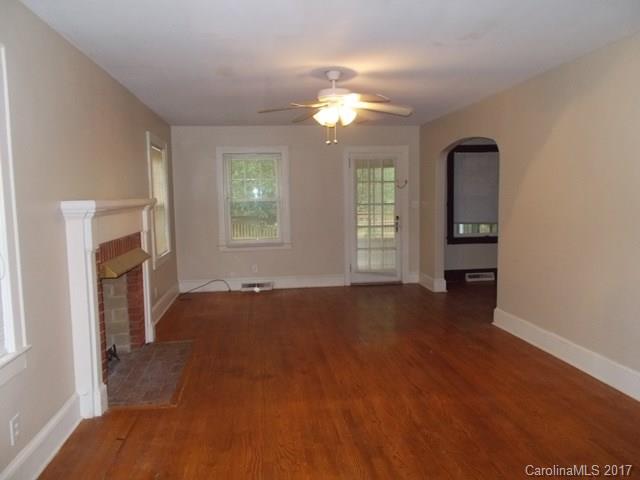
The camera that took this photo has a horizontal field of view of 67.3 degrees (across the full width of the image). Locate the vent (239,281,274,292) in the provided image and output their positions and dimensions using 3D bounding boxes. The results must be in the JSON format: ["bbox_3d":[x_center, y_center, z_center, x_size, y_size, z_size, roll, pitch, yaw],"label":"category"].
[{"bbox_3d":[-0.948,0.703,7.218,0.474,0.125,0.070,-2,5,-7],"label":"vent"}]

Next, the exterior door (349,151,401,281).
[{"bbox_3d":[0.865,-0.315,7.433,0.842,2.020,0.050,-2,5,-7],"label":"exterior door"}]

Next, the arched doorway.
[{"bbox_3d":[1.838,-0.190,5.974,0.155,2.038,1.795,-2,5,-7],"label":"arched doorway"}]

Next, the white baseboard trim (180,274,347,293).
[{"bbox_3d":[-0.847,0.665,7.267,2.505,0.187,0.022,-2,5,-7],"label":"white baseboard trim"}]

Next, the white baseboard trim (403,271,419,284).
[{"bbox_3d":[1.467,0.597,7.570,0.214,0.187,0.022,-2,5,-7],"label":"white baseboard trim"}]

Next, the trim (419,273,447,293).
[{"bbox_3d":[1.684,0.621,7.254,0.177,0.190,0.687,-2,5,-7],"label":"trim"}]

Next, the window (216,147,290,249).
[{"bbox_3d":[-0.975,-0.608,7.166,1.090,1.526,0.100,-2,5,-7],"label":"window"}]

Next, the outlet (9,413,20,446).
[{"bbox_3d":[-1.447,0.904,2.287,0.010,0.120,0.083,-2,5,-7],"label":"outlet"}]

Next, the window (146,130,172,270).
[{"bbox_3d":[-1.991,-0.478,5.941,0.100,1.530,1.080,-2,5,-7],"label":"window"}]

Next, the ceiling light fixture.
[{"bbox_3d":[0.129,-1.115,4.089,1.340,0.590,1.320,-2,5,-7],"label":"ceiling light fixture"}]

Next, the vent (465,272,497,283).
[{"bbox_3d":[2.574,0.595,7.693,0.500,0.130,0.050,-2,5,-7],"label":"vent"}]

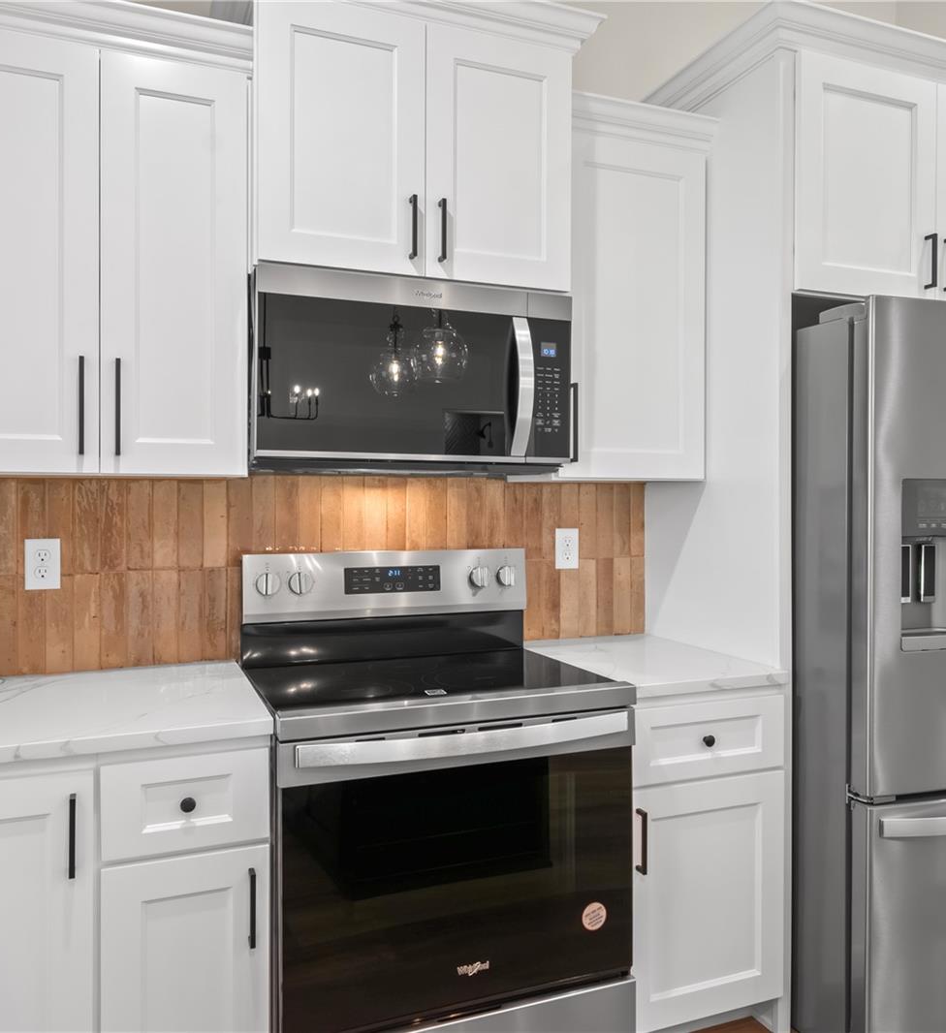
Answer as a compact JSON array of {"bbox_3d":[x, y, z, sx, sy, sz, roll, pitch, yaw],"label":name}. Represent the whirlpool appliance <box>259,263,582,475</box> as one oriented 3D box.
[{"bbox_3d":[-0.172,-0.327,2.066,0.758,0.436,0.405,0,1,-20],"label":"whirlpool appliance"}]

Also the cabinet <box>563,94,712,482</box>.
[{"bbox_3d":[0.381,-0.582,2.289,0.458,0.968,0.367,0,1,-20],"label":"cabinet"}]

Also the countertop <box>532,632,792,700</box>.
[{"bbox_3d":[0.438,0.387,2.186,0.447,0.029,0.633,0,1,-20],"label":"countertop"}]

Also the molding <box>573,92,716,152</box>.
[{"bbox_3d":[0.446,-1.019,2.128,0.452,0.087,0.065,0,1,-20],"label":"molding"}]

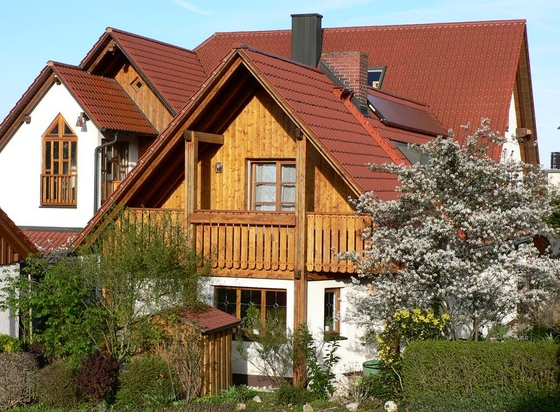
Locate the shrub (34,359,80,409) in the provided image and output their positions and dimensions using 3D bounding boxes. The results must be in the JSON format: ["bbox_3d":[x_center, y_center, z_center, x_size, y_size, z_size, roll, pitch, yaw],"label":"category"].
[{"bbox_3d":[-4.112,3.201,19.742,0.900,0.850,0.850,0,1,0],"label":"shrub"}]

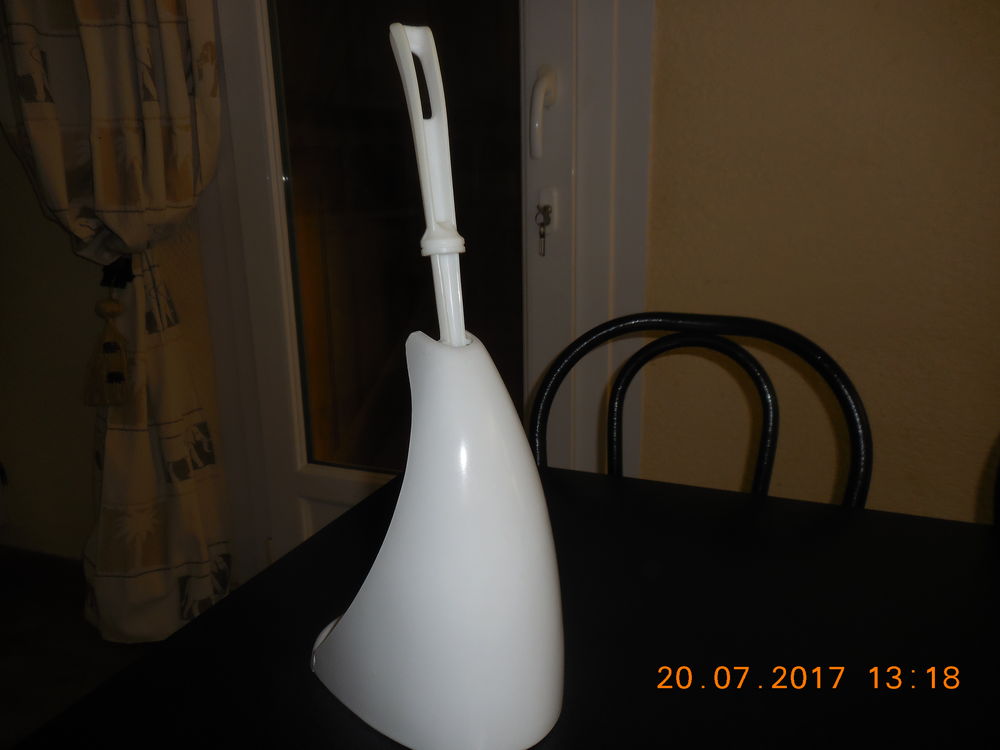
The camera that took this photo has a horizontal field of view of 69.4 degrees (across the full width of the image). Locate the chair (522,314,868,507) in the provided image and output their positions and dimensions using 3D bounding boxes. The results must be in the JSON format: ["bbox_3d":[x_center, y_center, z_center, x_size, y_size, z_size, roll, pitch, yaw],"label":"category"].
[{"bbox_3d":[0.161,0.404,0.792,0.425,0.880,0.500,5,15,22],"label":"chair"}]

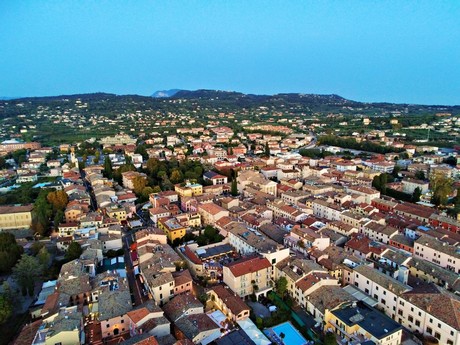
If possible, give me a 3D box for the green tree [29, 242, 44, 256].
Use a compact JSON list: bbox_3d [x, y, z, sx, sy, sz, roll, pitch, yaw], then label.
[{"bbox_3d":[-95.230,39.150,144.030,6.600,9.200,6.600,0,12,0],"label":"green tree"}]

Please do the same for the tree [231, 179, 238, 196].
[{"bbox_3d":[4.020,12.450,242.980,4.400,16.500,4.400,0,12,0],"label":"tree"}]

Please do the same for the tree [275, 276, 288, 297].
[{"bbox_3d":[20.770,45.510,115.140,4.800,9.300,4.800,0,12,0],"label":"tree"}]

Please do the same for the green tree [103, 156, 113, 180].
[{"bbox_3d":[-116.300,-4.690,278.810,7.770,22.270,7.770,0,12,0],"label":"green tree"}]

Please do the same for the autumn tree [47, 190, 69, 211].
[{"bbox_3d":[-120.510,21.550,204.290,12.500,16.500,12.500,0,12,0],"label":"autumn tree"}]

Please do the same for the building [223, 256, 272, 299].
[{"bbox_3d":[7.240,42.690,117.930,16.860,13.600,9.080,-7,14,-29],"label":"building"}]

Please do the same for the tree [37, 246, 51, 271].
[{"bbox_3d":[-84.330,39.820,132.250,5.400,13.000,5.400,0,12,0],"label":"tree"}]

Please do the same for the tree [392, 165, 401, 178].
[{"bbox_3d":[164.190,-0.470,287.960,7.160,14.000,7.160,0,12,0],"label":"tree"}]

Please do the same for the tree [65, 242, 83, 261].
[{"bbox_3d":[-68.740,34.880,128.720,6.380,8.710,6.380,0,12,0],"label":"tree"}]

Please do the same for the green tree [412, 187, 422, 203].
[{"bbox_3d":[136.690,16.250,213.200,5.370,12.390,5.370,0,12,0],"label":"green tree"}]

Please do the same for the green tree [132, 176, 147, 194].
[{"bbox_3d":[-74.670,13.000,241.670,11.500,16.000,11.500,0,12,0],"label":"green tree"}]

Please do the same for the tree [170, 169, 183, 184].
[{"bbox_3d":[-48.000,3.810,261.260,10.980,13.970,10.980,0,12,0],"label":"tree"}]

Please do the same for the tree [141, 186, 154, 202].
[{"bbox_3d":[-59.540,15.840,210.510,9.340,11.640,9.340,0,12,0],"label":"tree"}]

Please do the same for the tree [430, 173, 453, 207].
[{"bbox_3d":[148.130,11.830,204.760,12.470,24.740,12.470,0,12,0],"label":"tree"}]

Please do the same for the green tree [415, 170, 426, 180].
[{"bbox_3d":[180.330,3.320,276.870,8.680,11.480,8.680,0,12,0],"label":"green tree"}]

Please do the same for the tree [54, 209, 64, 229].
[{"bbox_3d":[-92.790,25.900,159.180,4.550,13.120,4.550,0,12,0],"label":"tree"}]

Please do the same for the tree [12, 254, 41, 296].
[{"bbox_3d":[-79.870,41.400,115.190,10.200,17.300,10.200,0,12,0],"label":"tree"}]

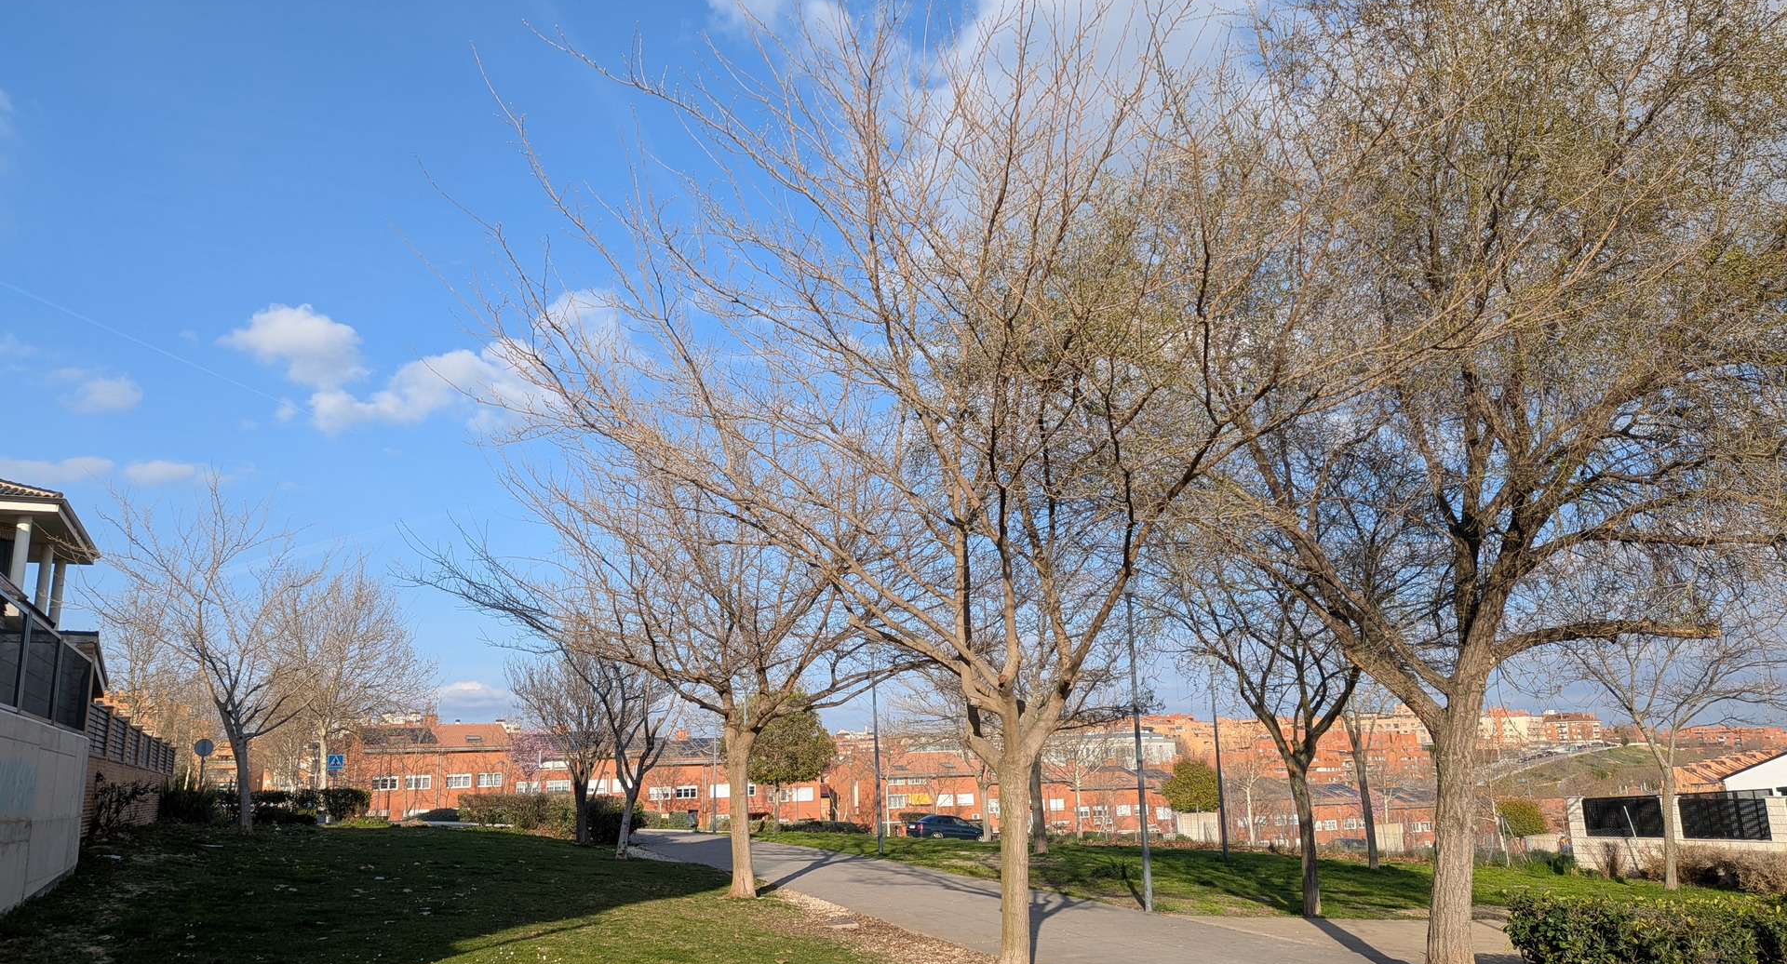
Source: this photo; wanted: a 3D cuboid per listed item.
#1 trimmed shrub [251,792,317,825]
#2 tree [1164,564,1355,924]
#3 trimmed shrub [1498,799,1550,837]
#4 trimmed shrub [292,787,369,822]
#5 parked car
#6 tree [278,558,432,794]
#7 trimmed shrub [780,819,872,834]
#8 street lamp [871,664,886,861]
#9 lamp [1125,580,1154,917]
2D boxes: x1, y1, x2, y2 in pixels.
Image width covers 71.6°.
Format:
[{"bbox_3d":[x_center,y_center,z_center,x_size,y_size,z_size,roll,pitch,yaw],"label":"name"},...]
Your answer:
[{"bbox_3d":[-20.633,11.097,42.000,2.200,1.200,1.300,-1,-13,0],"label":"trimmed shrub"},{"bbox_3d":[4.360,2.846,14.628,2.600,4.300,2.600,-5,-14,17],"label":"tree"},{"bbox_3d":[28.489,15.207,56.000,2.400,1.800,2.200,-1,-13,0],"label":"trimmed shrub"},{"bbox_3d":[-19.881,11.477,44.000,2.700,1.350,1.500,-1,-13,0],"label":"trimmed shrub"},{"bbox_3d":[3.086,18.495,66.000,4.450,1.440,1.720,6,-15,-29],"label":"parked car"},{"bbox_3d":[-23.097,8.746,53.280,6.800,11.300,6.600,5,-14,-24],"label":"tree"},{"bbox_3d":[-2.272,11.784,42.000,3.000,0.600,1.200,-1,-13,0],"label":"trimmed shrub"},{"bbox_3d":[-0.347,5.599,25.486,0.300,4.000,0.300,-1,-13,-1],"label":"street lamp"},{"bbox_3d":[2.999,3.140,15.211,0.300,4.050,0.300,-4,-13,10],"label":"lamp"}]

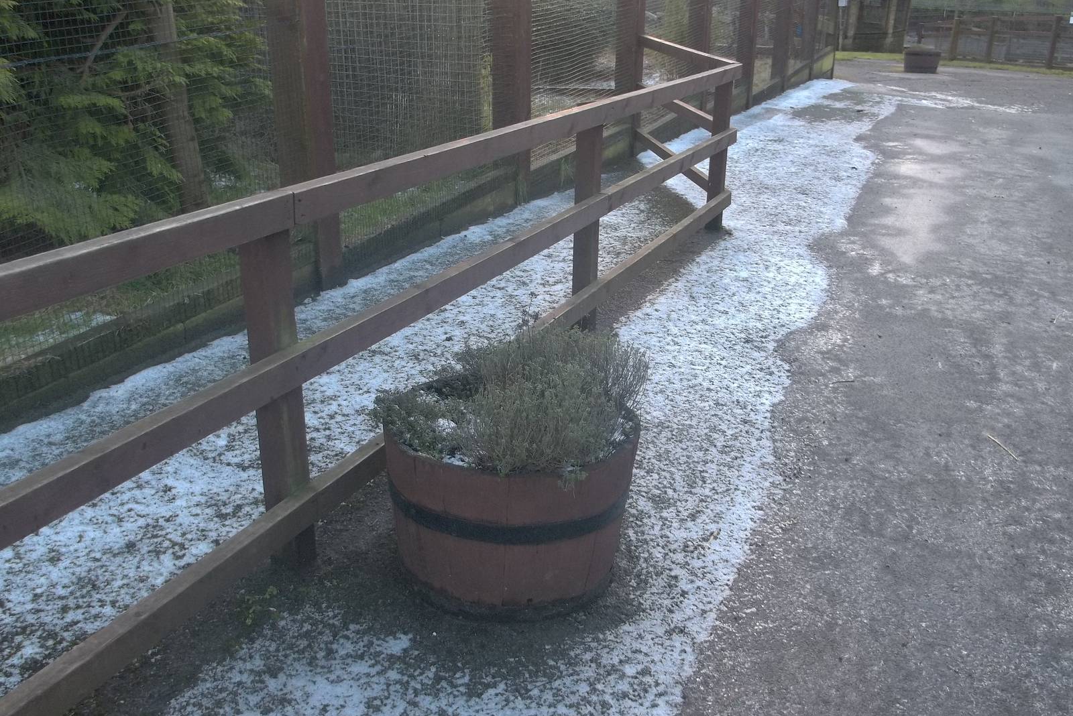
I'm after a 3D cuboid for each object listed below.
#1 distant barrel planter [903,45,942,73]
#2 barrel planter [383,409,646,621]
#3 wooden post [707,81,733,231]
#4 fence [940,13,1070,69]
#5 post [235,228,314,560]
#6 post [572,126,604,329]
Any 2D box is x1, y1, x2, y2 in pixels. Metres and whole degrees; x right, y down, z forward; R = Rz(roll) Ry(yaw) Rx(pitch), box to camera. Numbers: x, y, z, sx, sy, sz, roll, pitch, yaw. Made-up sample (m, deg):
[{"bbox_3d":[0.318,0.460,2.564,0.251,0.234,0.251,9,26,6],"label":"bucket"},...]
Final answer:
[{"bbox_3d":[6.827,-5.253,18.028,0.642,0.431,0.642,1,21,0],"label":"distant barrel planter"},{"bbox_3d":[-0.064,0.349,2.694,0.648,0.426,0.648,1,21,0],"label":"barrel planter"},{"bbox_3d":[1.129,-1.260,6.312,0.082,0.971,0.082,9,22,22],"label":"wooden post"},{"bbox_3d":[9.868,-6.757,21.754,0.124,0.978,4.526,-2,21,-7],"label":"fence"},{"bbox_3d":[-0.642,0.101,2.563,0.082,0.971,0.082,9,22,22],"label":"post"},{"bbox_3d":[0.216,-0.568,4.377,0.082,0.971,0.082,9,22,22],"label":"post"}]

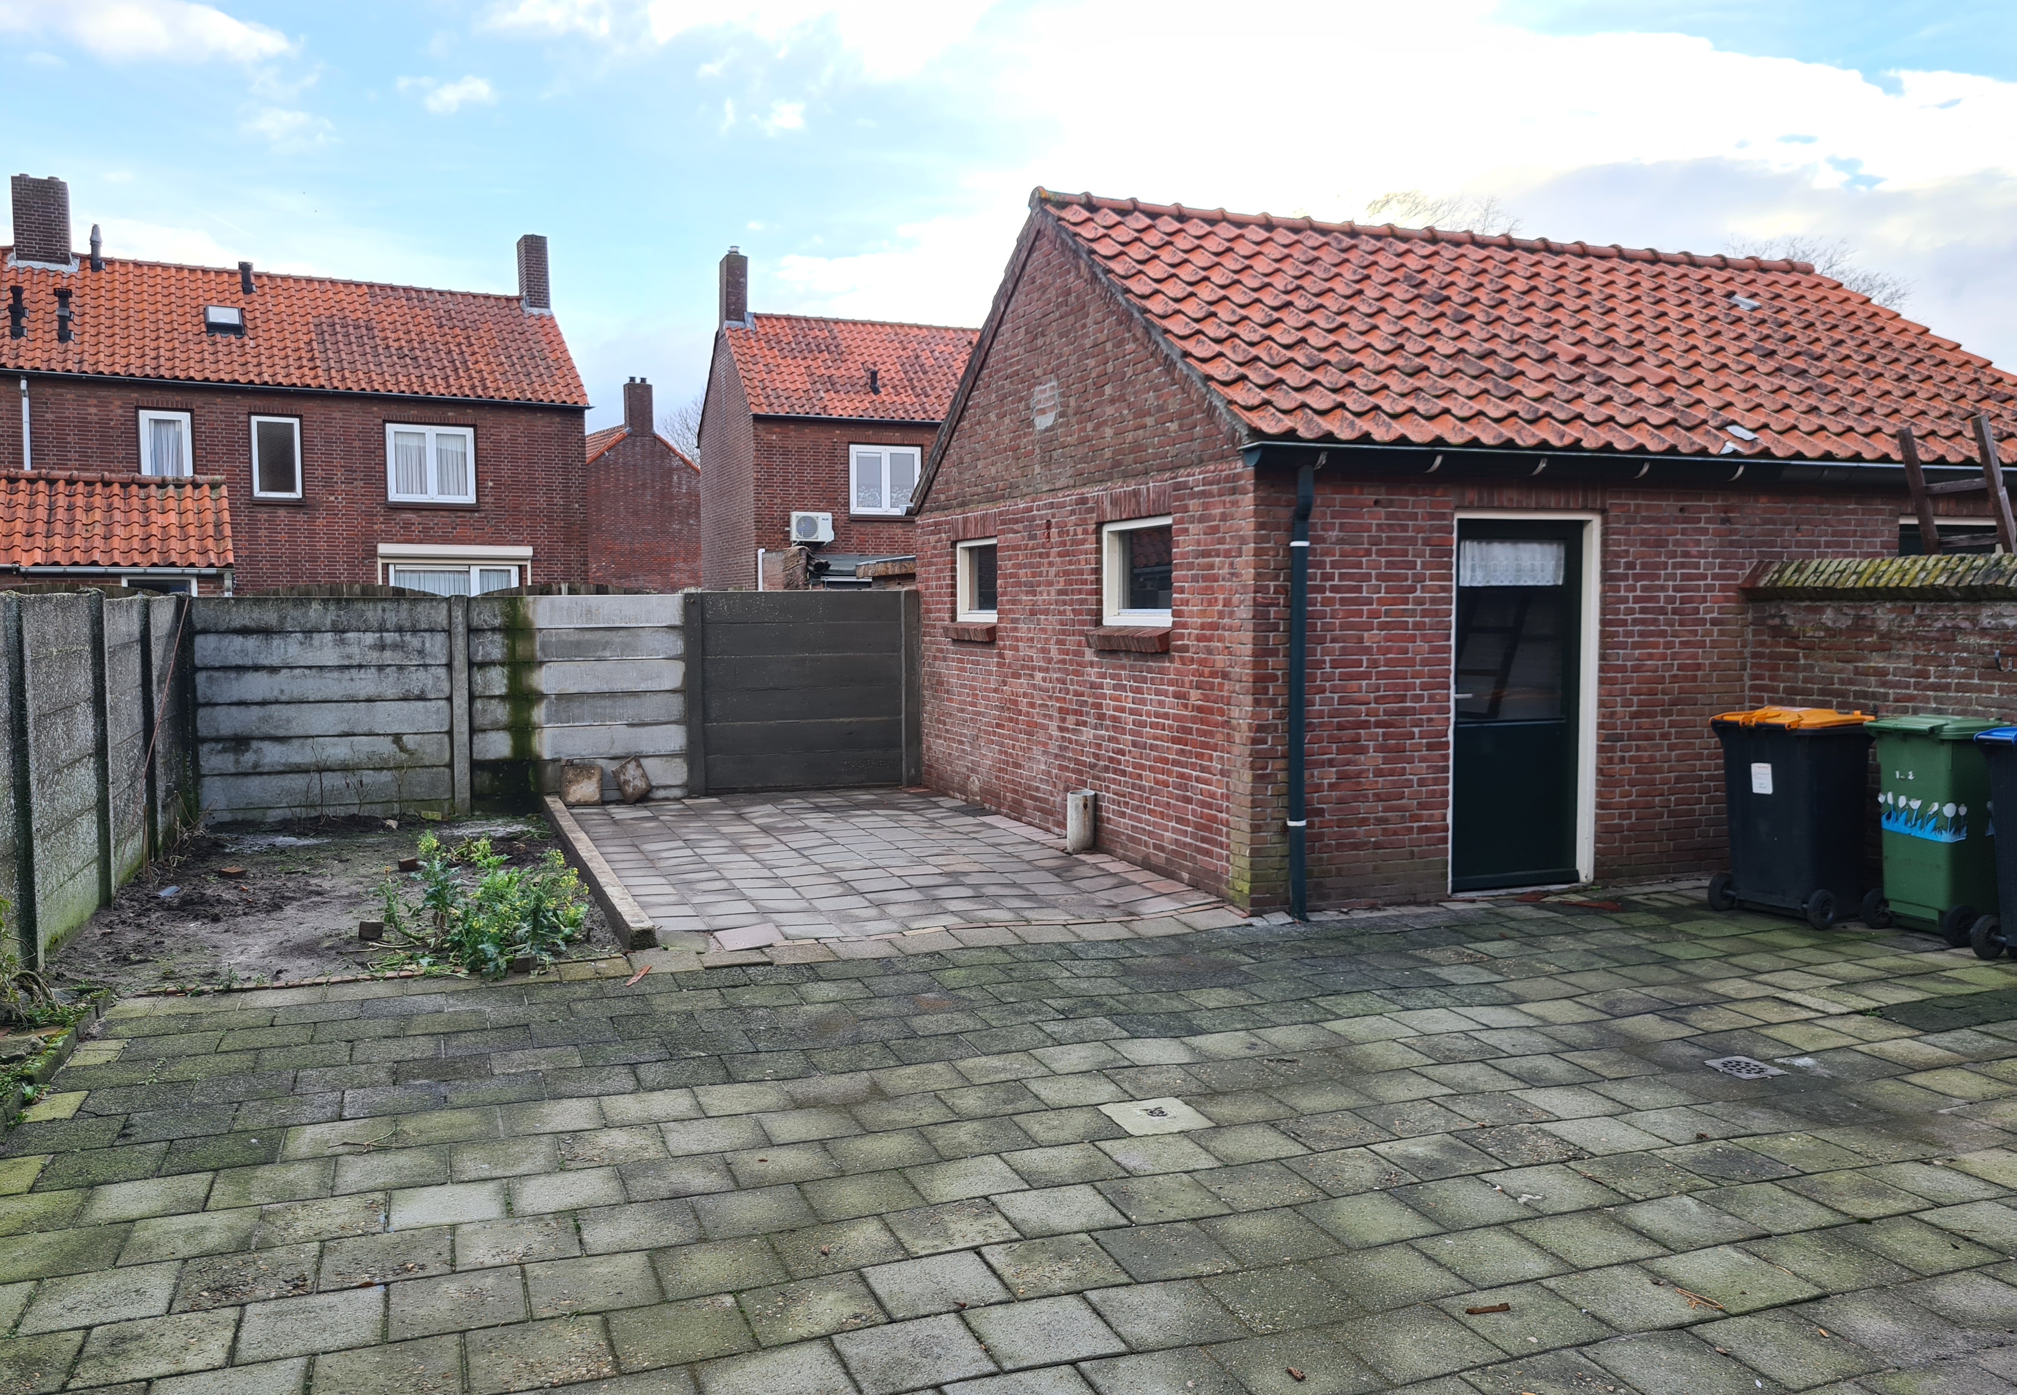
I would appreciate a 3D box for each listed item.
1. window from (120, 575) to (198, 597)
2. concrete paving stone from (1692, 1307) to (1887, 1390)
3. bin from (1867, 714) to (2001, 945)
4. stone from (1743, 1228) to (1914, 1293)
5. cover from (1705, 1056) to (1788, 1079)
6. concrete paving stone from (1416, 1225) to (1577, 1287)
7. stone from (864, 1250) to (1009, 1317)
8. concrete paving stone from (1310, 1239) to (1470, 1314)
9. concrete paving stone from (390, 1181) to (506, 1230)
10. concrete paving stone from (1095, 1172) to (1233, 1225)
[{"bbox_3d":[-11.199,-1.128,20.042,0.894,0.950,0.080,-2,4,-23],"label":"window"},{"bbox_3d":[1.732,1.469,3.365,0.300,0.050,0.300,-1,4,-22],"label":"concrete paving stone"},{"bbox_3d":[4.720,0.663,7.720,0.530,1.070,0.475,-1,4,-21],"label":"bin"},{"bbox_3d":[2.066,1.446,3.822,0.300,0.050,0.300,-1,4,-19],"label":"stone"},{"bbox_3d":[2.655,1.346,5.462,0.200,0.020,0.200,0,4,-20],"label":"cover"},{"bbox_3d":[1.230,1.440,3.844,0.300,0.050,0.300,-1,4,-19],"label":"concrete paving stone"},{"bbox_3d":[-0.170,1.430,3.627,0.300,0.050,0.300,0,3,-20],"label":"stone"},{"bbox_3d":[0.937,1.442,3.709,0.300,0.050,0.300,-1,4,-20],"label":"concrete paving stone"},{"bbox_3d":[-1.502,1.387,4.075,0.300,0.050,0.300,-1,4,-21],"label":"concrete paving stone"},{"bbox_3d":[0.427,1.406,4.178,0.300,0.050,0.300,0,3,-18],"label":"concrete paving stone"}]

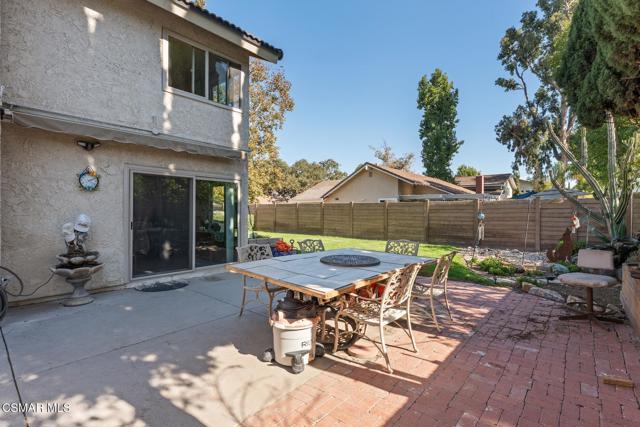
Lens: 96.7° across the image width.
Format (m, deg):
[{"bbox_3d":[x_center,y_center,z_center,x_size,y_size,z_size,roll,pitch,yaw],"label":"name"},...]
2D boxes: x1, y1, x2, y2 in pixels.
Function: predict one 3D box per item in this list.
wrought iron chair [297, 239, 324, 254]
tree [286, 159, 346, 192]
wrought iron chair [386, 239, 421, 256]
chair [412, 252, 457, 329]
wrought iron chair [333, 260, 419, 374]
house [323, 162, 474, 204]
[{"bbox_3d":[0.040,0.910,4.700,0.570,0.900,0.630,0,0,-42],"label":"wrought iron chair"},{"bbox_3d":[-0.400,-3.300,42.000,8.500,9.300,8.000,0,0,0],"label":"tree"},{"bbox_3d":[1.260,0.910,4.680,0.570,0.900,0.630,0,0,38],"label":"wrought iron chair"},{"bbox_3d":[1.350,0.910,3.620,0.630,0.900,0.570,0,0,43],"label":"chair"},{"bbox_3d":[0.600,0.910,2.800,0.630,0.900,0.570,0,0,43],"label":"wrought iron chair"},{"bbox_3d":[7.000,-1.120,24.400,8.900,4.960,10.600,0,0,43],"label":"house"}]

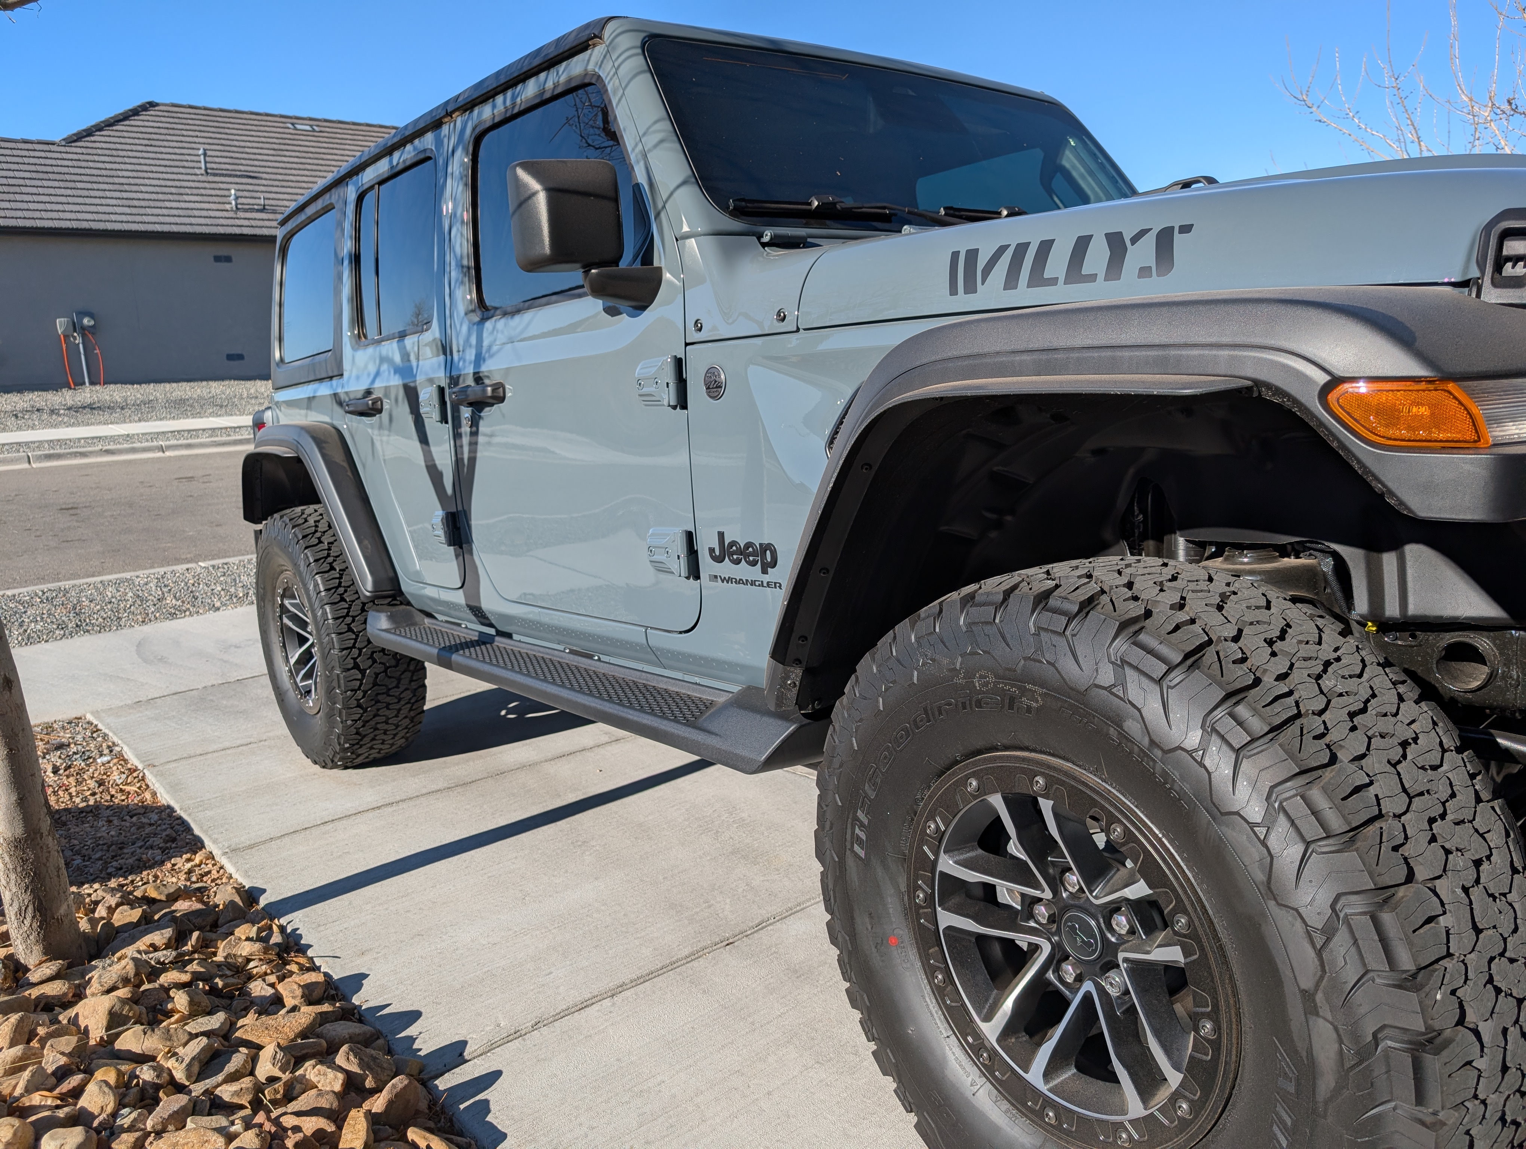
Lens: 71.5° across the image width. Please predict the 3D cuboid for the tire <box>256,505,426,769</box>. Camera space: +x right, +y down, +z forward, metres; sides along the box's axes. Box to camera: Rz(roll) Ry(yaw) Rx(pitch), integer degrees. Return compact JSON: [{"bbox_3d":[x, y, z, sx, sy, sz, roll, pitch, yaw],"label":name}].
[{"bbox_3d":[-1.472,0.209,3.659,0.320,0.870,0.880,-12,12,-38],"label":"tire"}]

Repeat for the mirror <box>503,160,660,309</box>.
[{"bbox_3d":[-0.333,-0.627,1.959,0.225,0.265,0.170,-12,12,-38],"label":"mirror"}]

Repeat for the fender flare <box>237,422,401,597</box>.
[{"bbox_3d":[-1.529,-0.228,3.581,0.185,0.555,1.125,-12,12,-38],"label":"fender flare"}]

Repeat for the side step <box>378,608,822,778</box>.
[{"bbox_3d":[-0.528,0.205,2.533,0.187,0.135,1.890,-12,12,-38],"label":"side step"}]

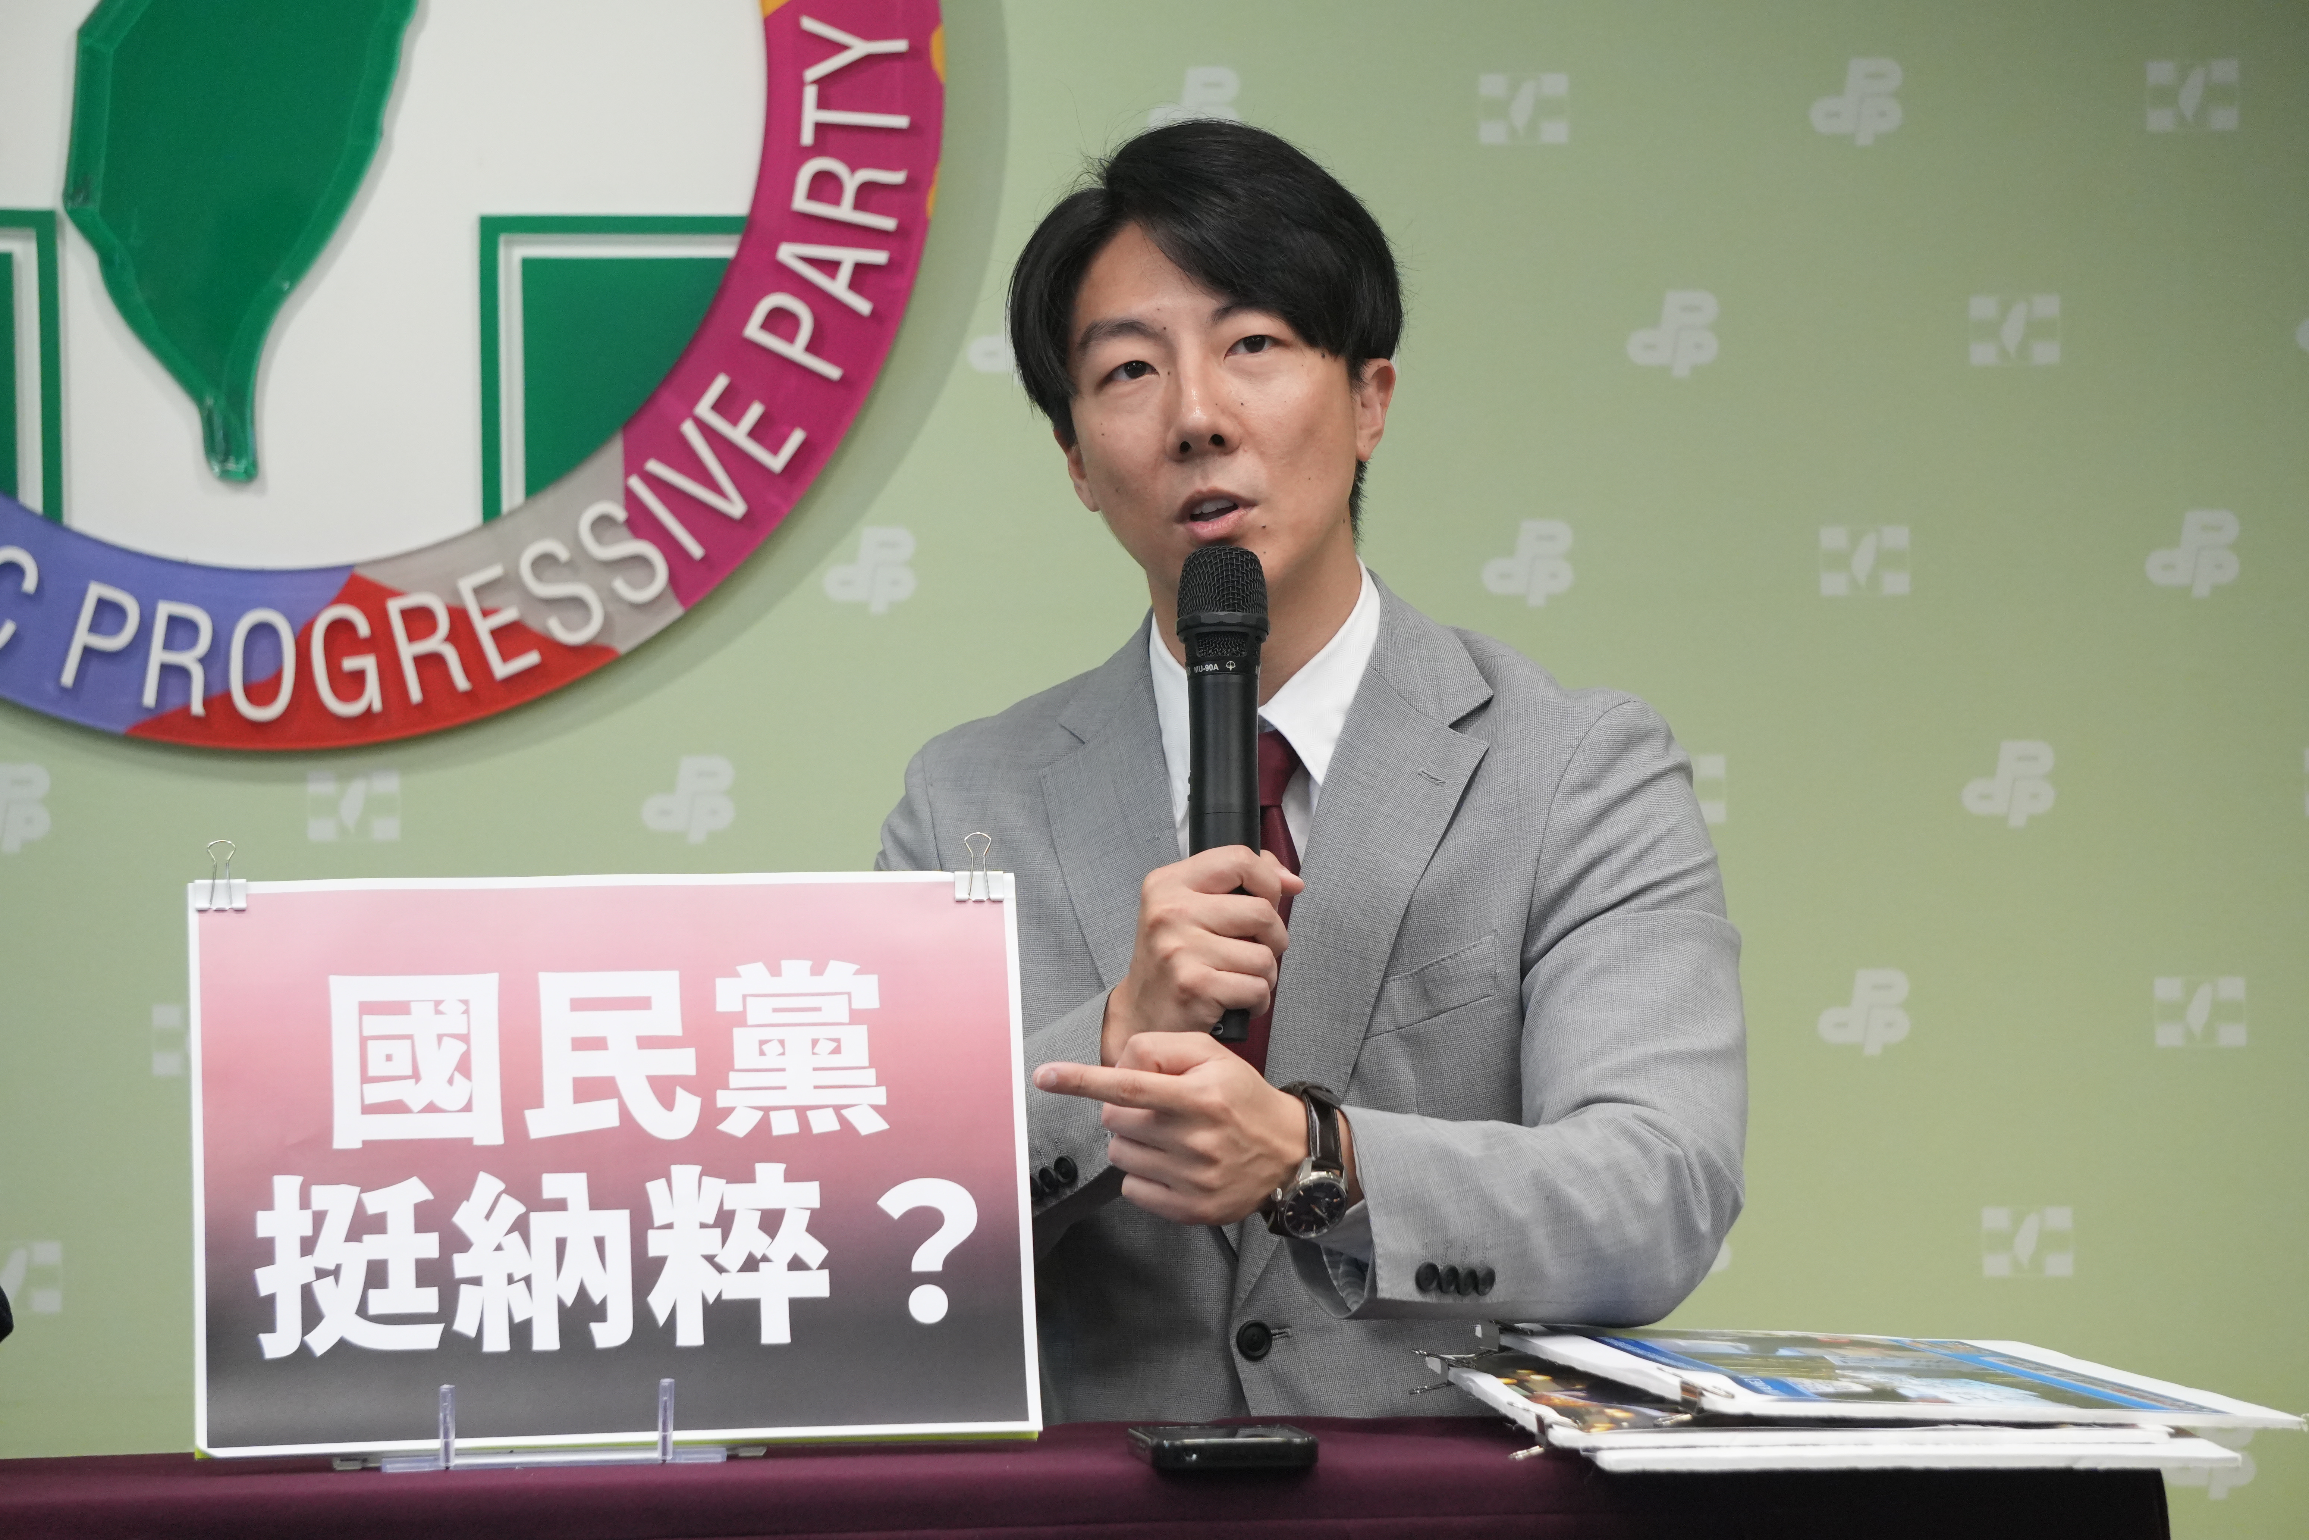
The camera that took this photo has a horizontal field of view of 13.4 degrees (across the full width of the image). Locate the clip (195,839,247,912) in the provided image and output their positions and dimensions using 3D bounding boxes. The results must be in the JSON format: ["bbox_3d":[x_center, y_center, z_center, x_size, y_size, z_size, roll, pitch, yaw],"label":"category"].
[{"bbox_3d":[-0.470,0.053,4.945,0.026,0.036,0.014,0,-18,-5],"label":"clip"}]

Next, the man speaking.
[{"bbox_3d":[0.080,0.355,5.100,0.500,1.380,0.600,-1,-2,7],"label":"man speaking"}]

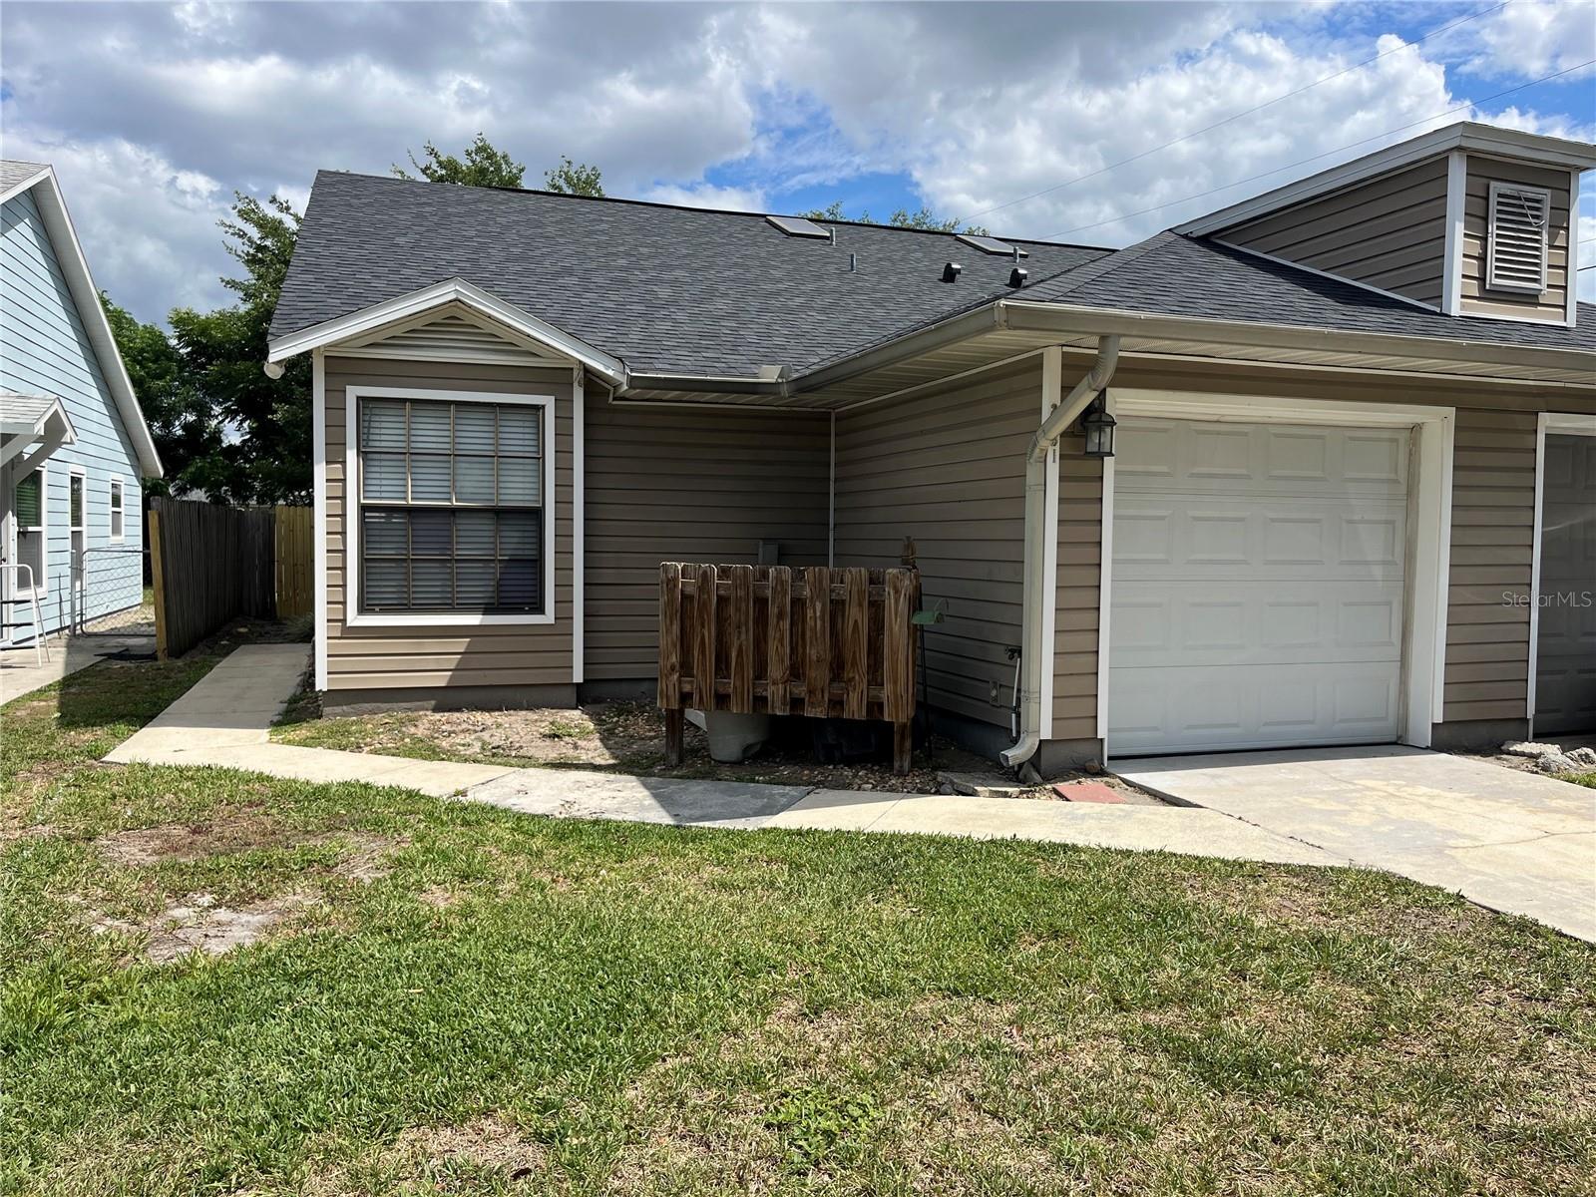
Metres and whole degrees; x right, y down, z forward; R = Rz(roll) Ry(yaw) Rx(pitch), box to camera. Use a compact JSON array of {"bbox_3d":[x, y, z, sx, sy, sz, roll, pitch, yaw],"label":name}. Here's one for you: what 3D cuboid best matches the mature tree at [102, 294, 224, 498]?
[{"bbox_3d":[-15.245,-3.603,28.164,4.600,6.985,4.600,0,3,-18],"label":"mature tree"}]

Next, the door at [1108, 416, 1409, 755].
[{"bbox_3d":[2.892,-0.069,7.557,2.360,2.090,0.060,0,3,-18],"label":"door"}]

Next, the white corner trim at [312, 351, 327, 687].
[{"bbox_3d":[-3.399,-0.544,8.530,0.080,2.402,0.080,0,3,-18],"label":"white corner trim"}]

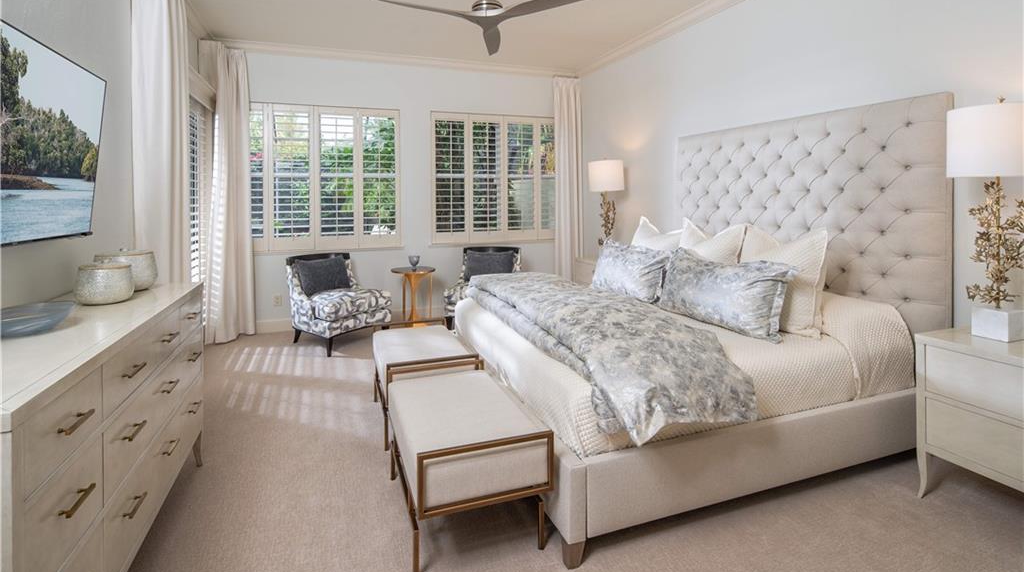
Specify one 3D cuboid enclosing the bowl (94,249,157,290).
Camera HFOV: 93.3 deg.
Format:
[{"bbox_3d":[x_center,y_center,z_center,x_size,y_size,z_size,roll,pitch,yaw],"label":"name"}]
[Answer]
[{"bbox_3d":[-1.856,-0.080,2.312,0.241,0.177,0.241,-3,8,-20],"label":"bowl"}]

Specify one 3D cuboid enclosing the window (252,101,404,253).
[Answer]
[{"bbox_3d":[-1.991,-1.142,5.062,1.630,1.526,0.095,-4,8,-20],"label":"window"}]

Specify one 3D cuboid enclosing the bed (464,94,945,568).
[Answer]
[{"bbox_3d":[0.897,-0.088,3.021,2.167,1.860,2.001,-3,10,-20],"label":"bed"}]

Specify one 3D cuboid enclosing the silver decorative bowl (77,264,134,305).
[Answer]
[{"bbox_3d":[-1.708,-0.019,2.024,0.195,0.164,0.195,-3,8,-20],"label":"silver decorative bowl"}]

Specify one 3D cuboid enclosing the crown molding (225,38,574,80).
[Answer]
[{"bbox_3d":[-1.016,-2.465,5.305,3.905,0.138,0.117,-4,8,-20],"label":"crown molding"}]

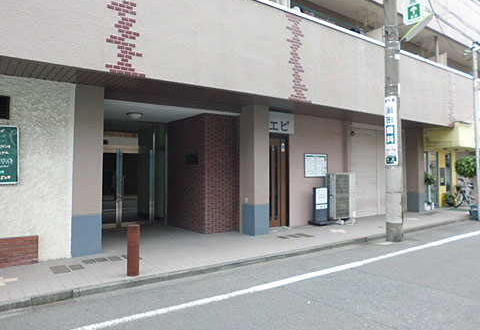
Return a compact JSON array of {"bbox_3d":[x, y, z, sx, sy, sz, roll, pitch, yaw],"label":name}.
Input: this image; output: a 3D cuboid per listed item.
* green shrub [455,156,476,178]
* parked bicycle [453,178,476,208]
[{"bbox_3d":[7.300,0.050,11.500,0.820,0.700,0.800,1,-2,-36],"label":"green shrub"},{"bbox_3d":[9.050,1.180,14.600,1.700,1.080,0.550,1,-2,-35],"label":"parked bicycle"}]

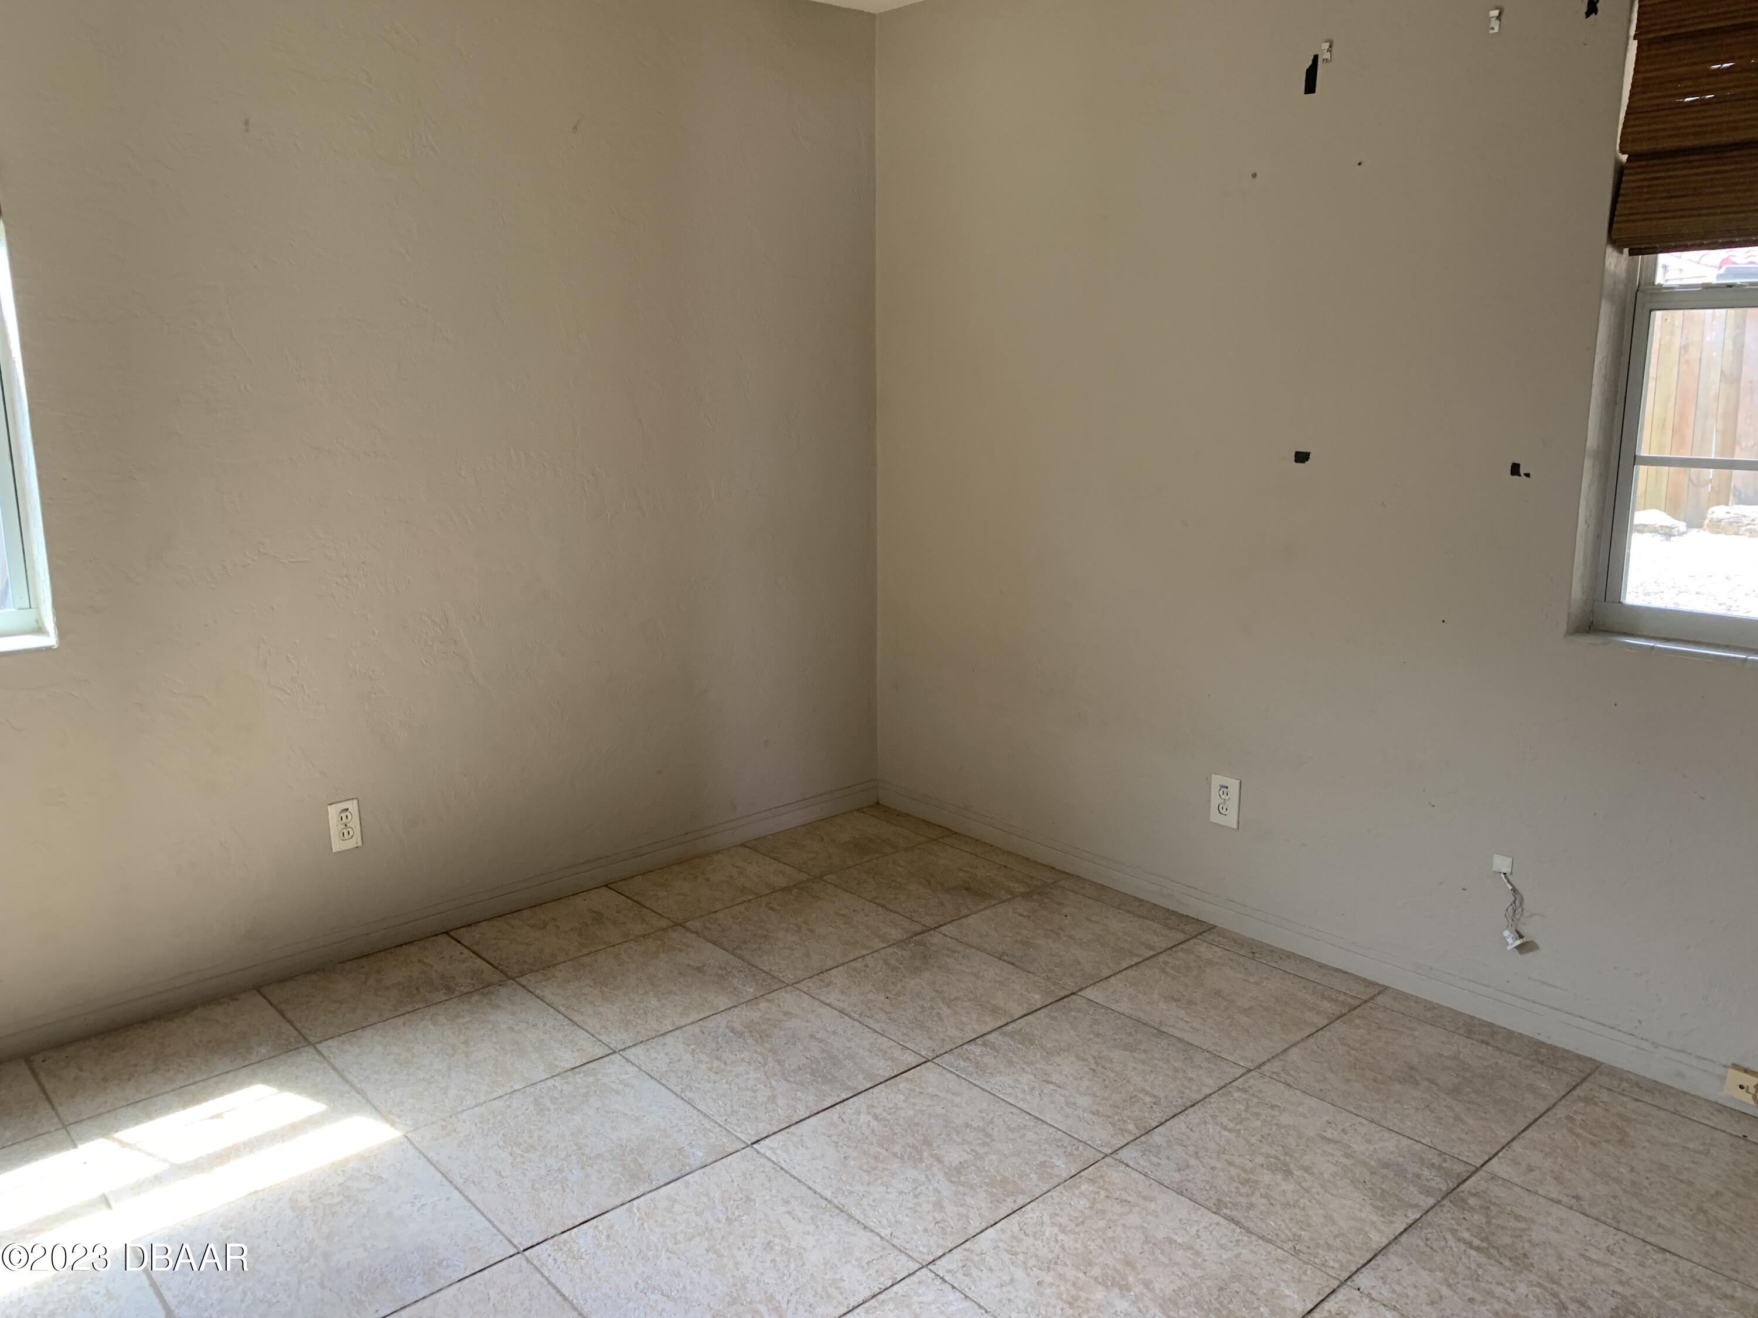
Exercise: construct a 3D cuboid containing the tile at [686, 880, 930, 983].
[{"bbox_3d":[-0.185,0.684,3.344,0.455,0.010,0.455,-11,16,-41],"label":"tile"}]

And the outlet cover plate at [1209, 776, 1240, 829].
[{"bbox_3d":[0.858,0.354,3.273,0.007,0.122,0.078,-10,16,-41],"label":"outlet cover plate"}]

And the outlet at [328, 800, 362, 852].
[{"bbox_3d":[-1.251,0.393,3.101,0.071,0.117,0.008,-11,16,-41],"label":"outlet"}]

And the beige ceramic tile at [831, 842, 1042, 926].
[{"bbox_3d":[0.154,0.619,3.642,0.450,0.010,0.455,-11,16,-41],"label":"beige ceramic tile"}]

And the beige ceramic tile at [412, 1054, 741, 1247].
[{"bbox_3d":[-0.555,0.885,2.413,0.449,0.010,0.460,-11,16,-41],"label":"beige ceramic tile"}]

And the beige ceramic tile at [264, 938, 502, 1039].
[{"bbox_3d":[-1.131,0.750,3.028,0.451,0.010,0.350,-10,16,-41],"label":"beige ceramic tile"}]

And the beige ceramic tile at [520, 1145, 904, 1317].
[{"bbox_3d":[-0.249,0.950,2.074,0.451,0.010,0.451,-10,16,-41],"label":"beige ceramic tile"}]

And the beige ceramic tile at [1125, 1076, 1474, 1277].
[{"bbox_3d":[0.731,0.894,2.334,0.451,0.010,0.451,-10,16,-41],"label":"beige ceramic tile"}]

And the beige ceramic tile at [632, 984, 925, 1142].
[{"bbox_3d":[-0.215,0.818,2.701,0.451,0.010,0.451,-10,16,-41],"label":"beige ceramic tile"}]

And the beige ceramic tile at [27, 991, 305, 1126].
[{"bbox_3d":[-1.460,0.814,2.723,0.451,0.010,0.341,-10,16,-41],"label":"beige ceramic tile"}]

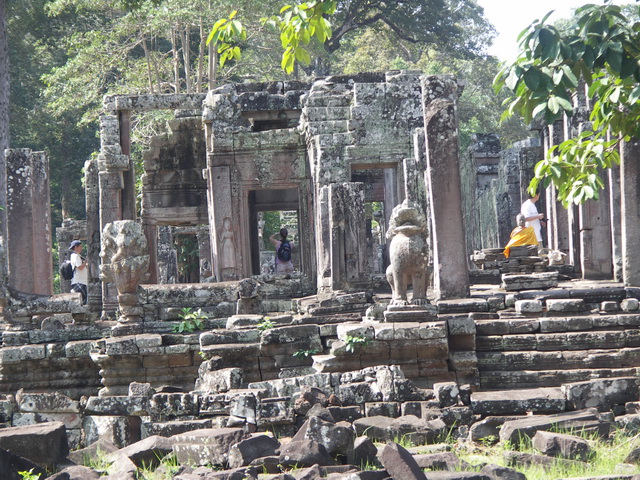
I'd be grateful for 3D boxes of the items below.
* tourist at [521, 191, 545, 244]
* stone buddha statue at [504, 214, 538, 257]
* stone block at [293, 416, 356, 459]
[{"bbox_3d":[3.937,-0.065,58.300,0.480,1.720,0.500,-2,2,5],"label":"tourist"},{"bbox_3d":[3.386,-0.059,53.000,0.510,0.730,0.420,-2,2,-16],"label":"stone buddha statue"},{"bbox_3d":[0.057,3.215,51.200,0.950,0.680,0.600,-2,2,-15],"label":"stone block"}]

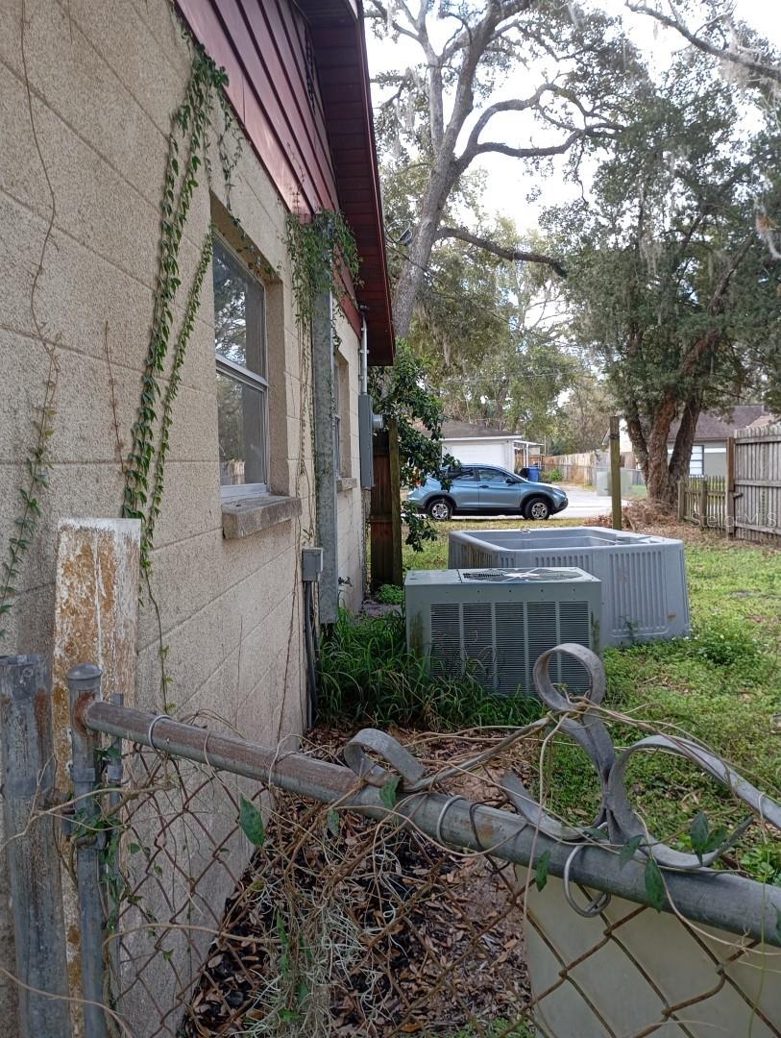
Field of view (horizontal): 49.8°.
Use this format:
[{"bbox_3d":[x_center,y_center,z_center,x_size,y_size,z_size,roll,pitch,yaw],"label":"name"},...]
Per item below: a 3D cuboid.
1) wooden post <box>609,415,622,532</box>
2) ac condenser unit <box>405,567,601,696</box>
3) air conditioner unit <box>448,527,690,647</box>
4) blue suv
[{"bbox_3d":[2.588,-0.207,9.675,0.092,1.970,0.092,-2,4,2],"label":"wooden post"},{"bbox_3d":[0.664,0.677,5.153,1.090,0.670,0.720,-1,4,3],"label":"ac condenser unit"},{"bbox_3d":[1.429,0.532,7.272,1.620,0.755,1.860,-2,4,-8],"label":"air conditioner unit"},{"bbox_3d":[2.675,-0.709,22.929,4.530,1.650,1.840,-1,4,8],"label":"blue suv"}]

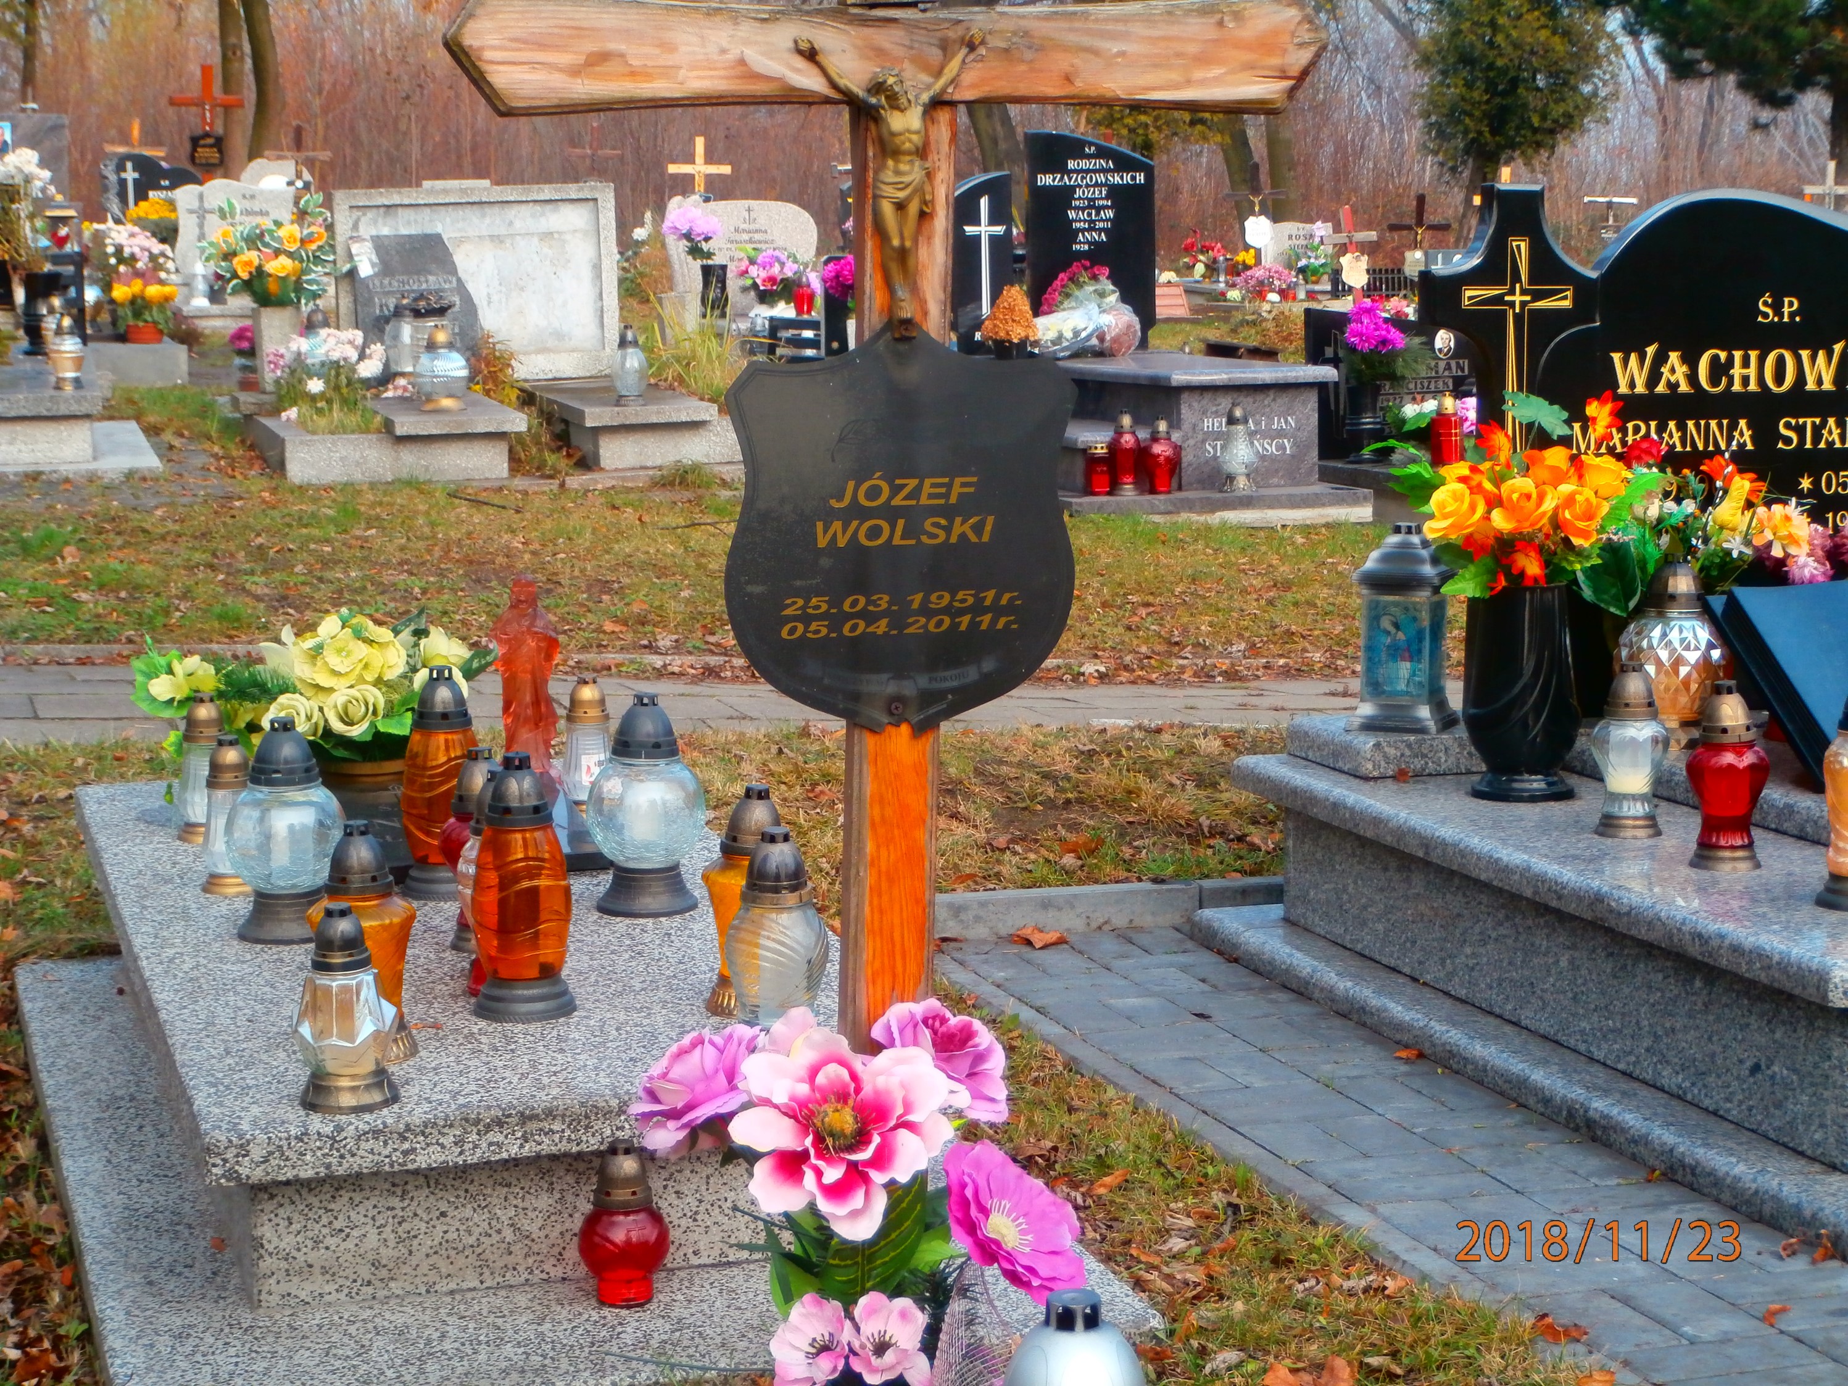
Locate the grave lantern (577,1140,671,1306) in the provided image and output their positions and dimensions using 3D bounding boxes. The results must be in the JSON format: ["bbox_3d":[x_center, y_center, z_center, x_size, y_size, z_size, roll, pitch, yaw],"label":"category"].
[{"bbox_3d":[-0.303,0.530,3.647,0.092,0.161,0.092,-3,7,-16],"label":"grave lantern"}]

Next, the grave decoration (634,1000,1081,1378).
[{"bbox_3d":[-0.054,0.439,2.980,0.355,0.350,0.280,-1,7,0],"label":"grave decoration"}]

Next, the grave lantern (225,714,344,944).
[{"bbox_3d":[-0.807,0.166,4.584,0.153,0.278,0.153,-3,9,-17],"label":"grave lantern"}]

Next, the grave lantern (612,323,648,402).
[{"bbox_3d":[-0.998,-1.120,12.280,0.120,0.264,0.120,-3,9,-17],"label":"grave lantern"}]

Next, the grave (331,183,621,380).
[{"bbox_3d":[-1.948,-1.794,15.800,1.225,0.850,0.130,-4,7,-17],"label":"grave"}]

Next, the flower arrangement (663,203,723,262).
[{"bbox_3d":[-1.094,-2.179,17.200,0.280,0.270,0.260,-3,7,-16],"label":"flower arrangement"}]

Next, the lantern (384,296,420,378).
[{"bbox_3d":[-1.841,-1.251,12.778,0.125,0.285,0.125,-3,9,-17],"label":"lantern"}]

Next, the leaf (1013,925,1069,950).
[{"bbox_3d":[0.184,0.388,5.740,0.090,0.030,0.060,-1,7,0],"label":"leaf"}]

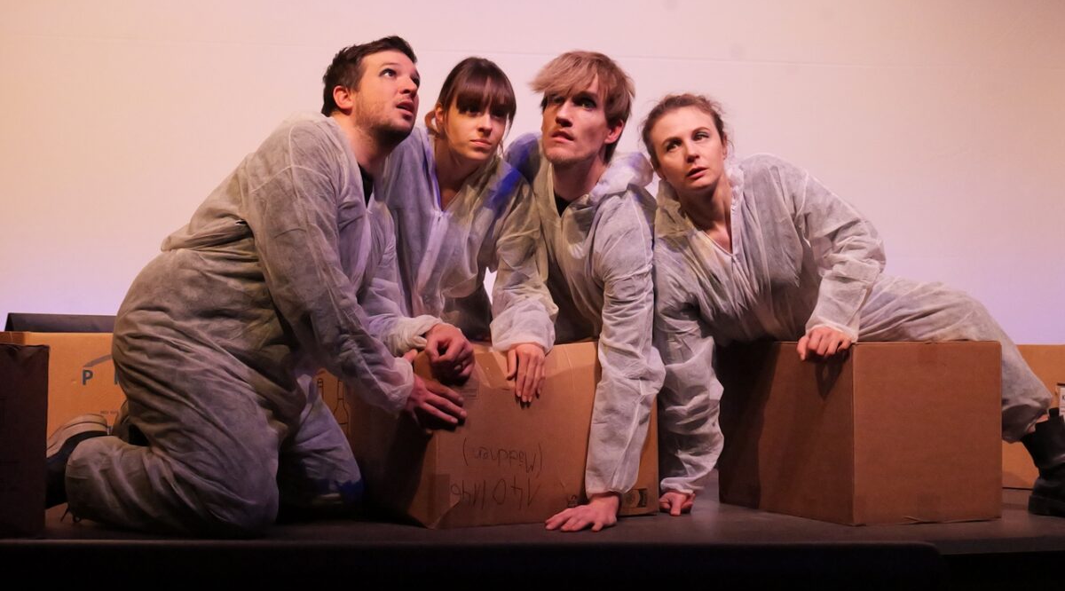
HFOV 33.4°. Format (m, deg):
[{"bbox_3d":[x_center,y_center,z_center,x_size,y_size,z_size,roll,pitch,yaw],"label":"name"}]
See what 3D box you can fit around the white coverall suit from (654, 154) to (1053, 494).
[{"bbox_3d":[0.758,0.076,4.190,0.880,0.790,0.620,0,-1,20],"label":"white coverall suit"}]

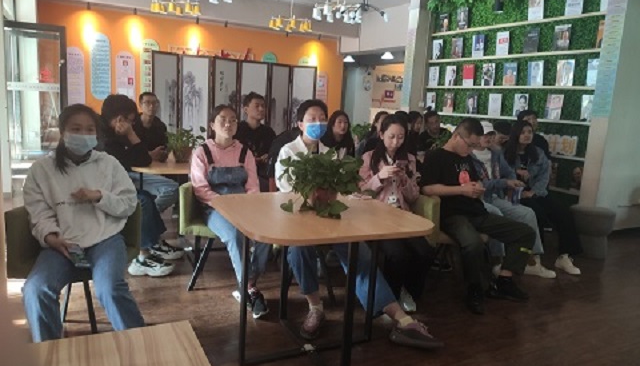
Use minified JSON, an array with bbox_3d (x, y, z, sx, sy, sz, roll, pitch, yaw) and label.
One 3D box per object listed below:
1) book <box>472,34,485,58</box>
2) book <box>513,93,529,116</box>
[{"bbox_3d":[2.102,-1.804,6.352,0.022,0.284,0.199,-2,11,-30],"label":"book"},{"bbox_3d":[2.438,-0.932,5.814,0.022,0.276,0.196,-2,11,-30],"label":"book"}]

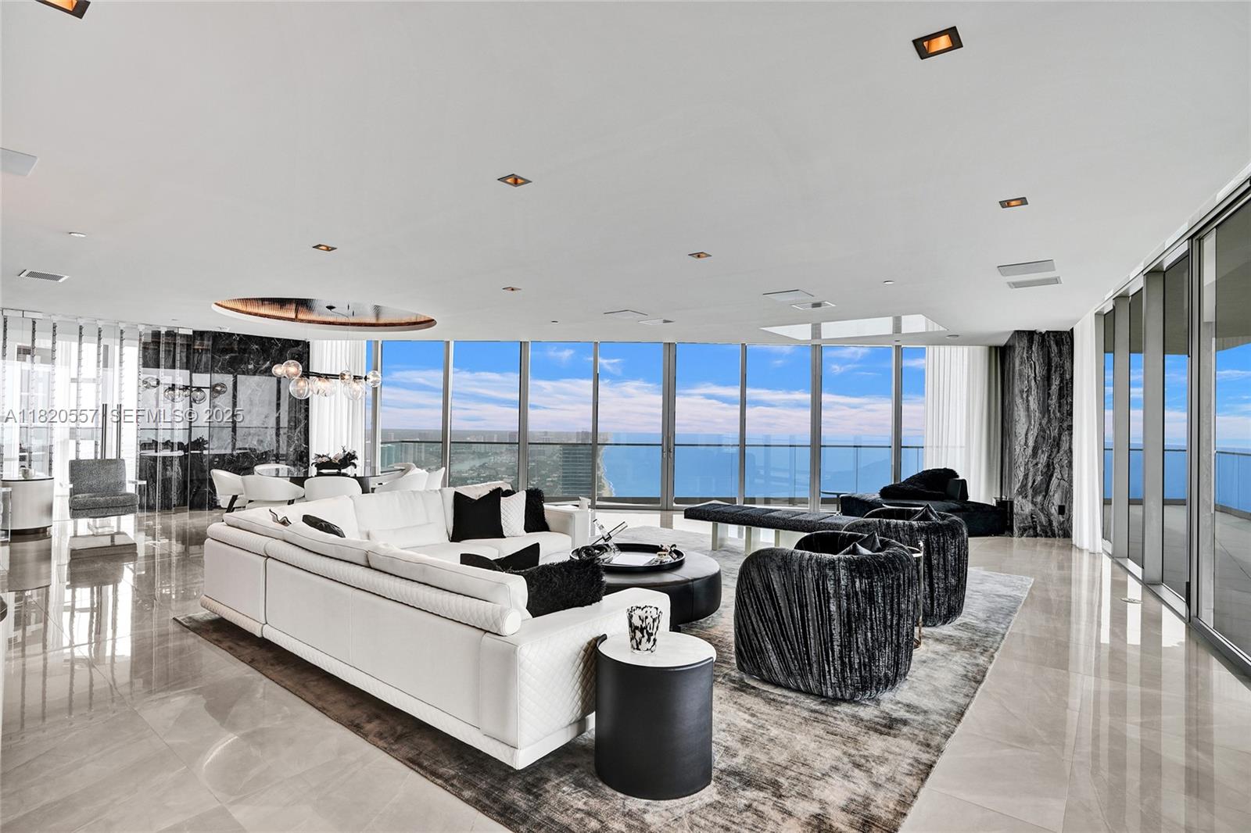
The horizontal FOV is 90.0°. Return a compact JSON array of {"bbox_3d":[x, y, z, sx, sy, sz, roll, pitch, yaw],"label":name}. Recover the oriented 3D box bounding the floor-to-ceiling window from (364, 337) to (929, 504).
[{"bbox_3d":[0.262,0.160,10.749,9.541,2.822,0.200,1,-1,3],"label":"floor-to-ceiling window"}]

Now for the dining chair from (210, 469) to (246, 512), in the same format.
[{"bbox_3d":[-4.756,1.058,7.678,0.620,0.780,0.600,0,-1,39],"label":"dining chair"}]

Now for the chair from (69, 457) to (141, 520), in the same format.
[{"bbox_3d":[-6.688,0.999,8.037,0.720,0.840,0.840,2,-1,-45],"label":"chair"}]

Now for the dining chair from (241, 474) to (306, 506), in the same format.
[{"bbox_3d":[-4.037,1.045,7.113,0.610,0.780,0.590,1,0,20],"label":"dining chair"}]

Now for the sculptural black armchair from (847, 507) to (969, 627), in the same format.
[{"bbox_3d":[2.174,1.151,4.918,0.875,0.740,0.870,1,0,38],"label":"sculptural black armchair"}]

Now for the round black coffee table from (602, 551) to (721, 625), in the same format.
[{"bbox_3d":[0.027,1.322,4.932,1.420,0.330,1.420,1,0,0],"label":"round black coffee table"}]

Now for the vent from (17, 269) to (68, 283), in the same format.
[{"bbox_3d":[-5.460,-1.316,5.875,0.440,0.030,0.300,1,0,38],"label":"vent"}]

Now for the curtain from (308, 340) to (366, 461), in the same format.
[{"bbox_3d":[-4.762,0.089,10.359,0.980,2.690,0.150,1,0,3],"label":"curtain"}]

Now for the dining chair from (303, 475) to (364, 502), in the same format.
[{"bbox_3d":[-3.564,1.077,7.560,0.620,0.780,0.600,1,-1,-27],"label":"dining chair"}]

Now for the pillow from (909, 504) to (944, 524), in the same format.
[{"bbox_3d":[2.287,0.902,4.807,0.170,0.420,0.430,18,8,29],"label":"pillow"}]

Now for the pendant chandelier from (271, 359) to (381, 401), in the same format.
[{"bbox_3d":[-4.062,-0.480,8.505,0.520,0.540,1.300,0,-1,43],"label":"pendant chandelier"}]

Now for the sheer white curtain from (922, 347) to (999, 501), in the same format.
[{"bbox_3d":[5.561,0.248,10.359,1.231,2.822,0.200,1,-1,2],"label":"sheer white curtain"}]

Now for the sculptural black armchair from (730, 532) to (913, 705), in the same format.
[{"bbox_3d":[1.197,1.128,3.734,0.910,0.740,0.870,1,0,38],"label":"sculptural black armchair"}]

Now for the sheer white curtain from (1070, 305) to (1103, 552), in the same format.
[{"bbox_3d":[5.657,0.218,7.699,0.220,2.822,1.000,1,-1,28],"label":"sheer white curtain"}]

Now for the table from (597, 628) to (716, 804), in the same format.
[{"bbox_3d":[0.125,1.219,2.646,0.500,0.500,0.520,1,-1,0],"label":"table"}]

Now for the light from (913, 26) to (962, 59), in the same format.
[{"bbox_3d":[1.038,-1.240,2.075,0.130,0.030,0.130,1,0,38],"label":"light"}]

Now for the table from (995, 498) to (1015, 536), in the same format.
[{"bbox_3d":[5.039,1.355,8.552,0.330,0.470,0.380,1,0,3],"label":"table"}]

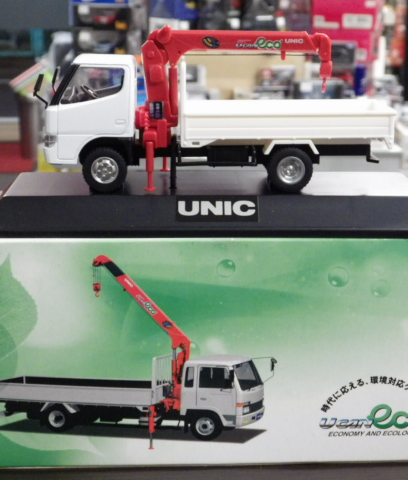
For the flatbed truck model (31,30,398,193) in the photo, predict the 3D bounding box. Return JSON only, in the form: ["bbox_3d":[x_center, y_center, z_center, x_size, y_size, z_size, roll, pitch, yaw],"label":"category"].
[{"bbox_3d":[0.006,-0.059,0.484,0.153,0.069,0.050,0,13,0],"label":"flatbed truck model"}]

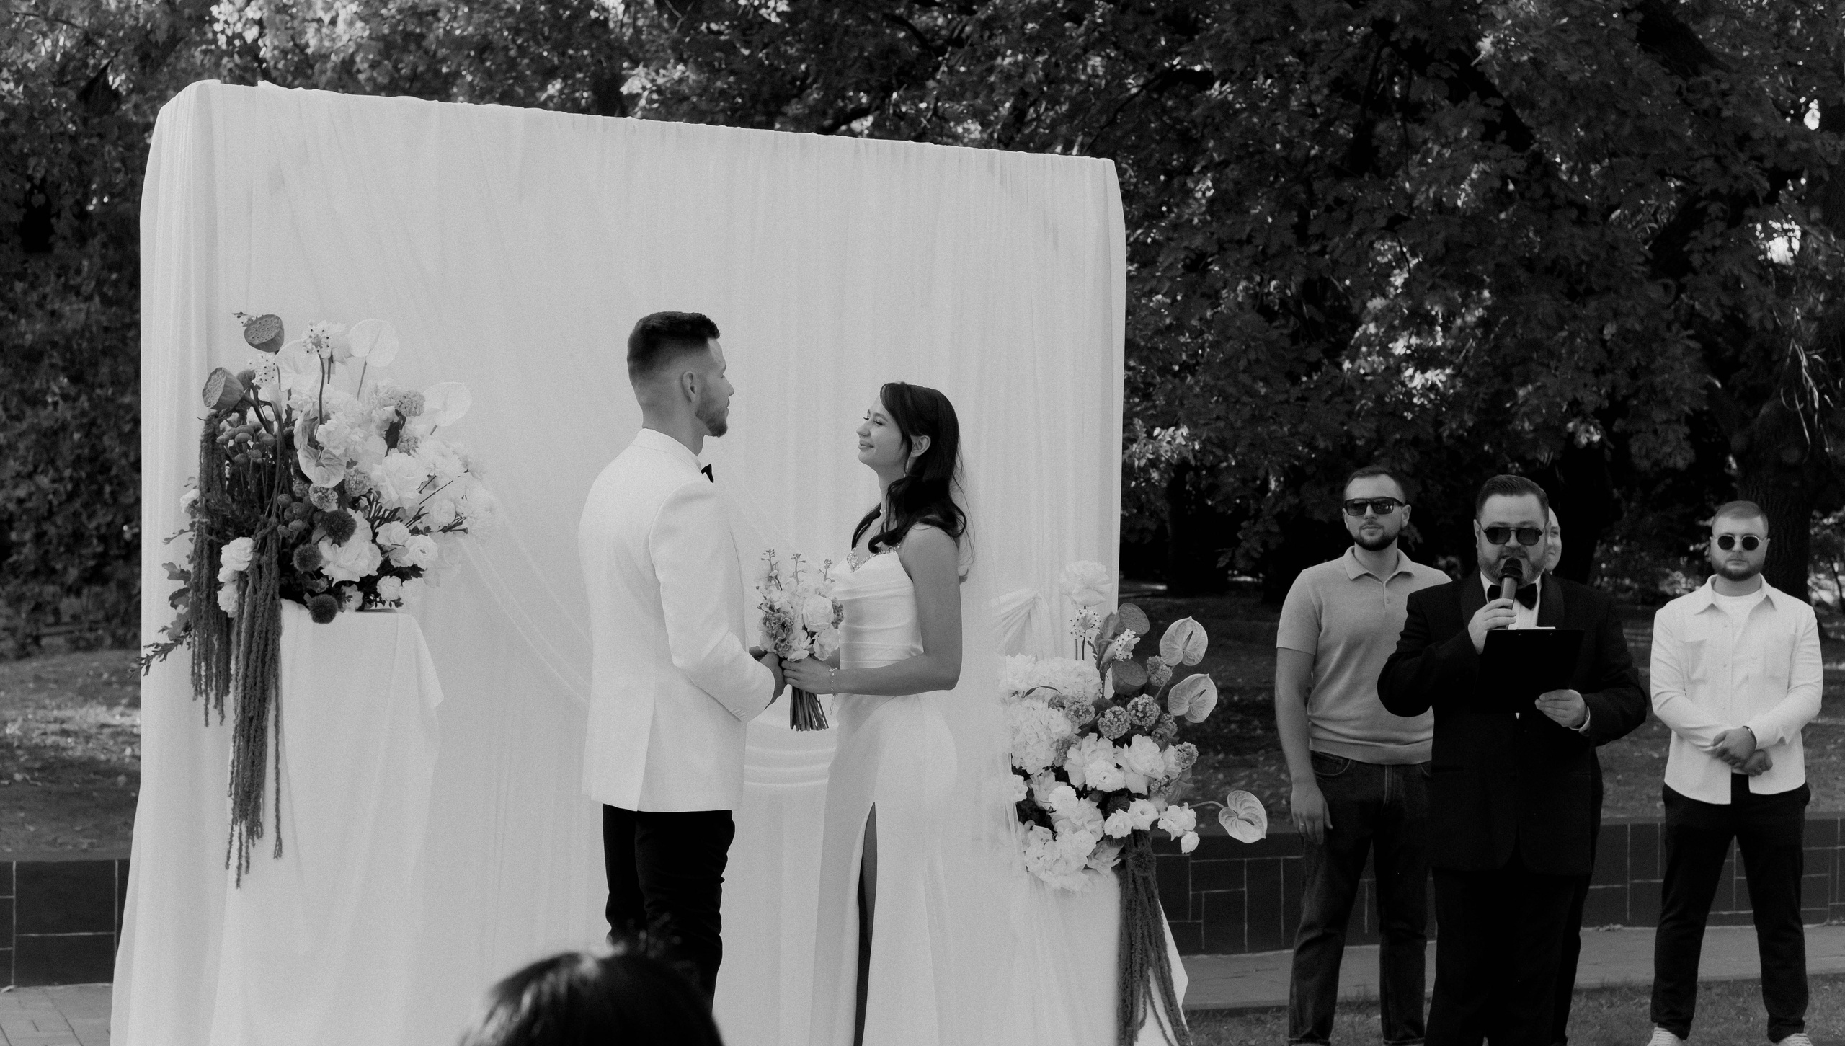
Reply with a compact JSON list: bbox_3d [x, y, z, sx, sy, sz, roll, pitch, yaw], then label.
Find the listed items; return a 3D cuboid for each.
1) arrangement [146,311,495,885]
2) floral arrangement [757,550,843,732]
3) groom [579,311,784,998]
[{"bbox_3d":[-1.366,0.165,6.150,0.730,1.280,0.580,2,-2,-23],"label":"arrangement"},{"bbox_3d":[-0.252,0.240,5.550,0.180,0.370,0.180,1,-2,0],"label":"floral arrangement"},{"bbox_3d":[-0.510,0.480,5.464,0.480,1.820,0.540,2,-3,-30],"label":"groom"}]

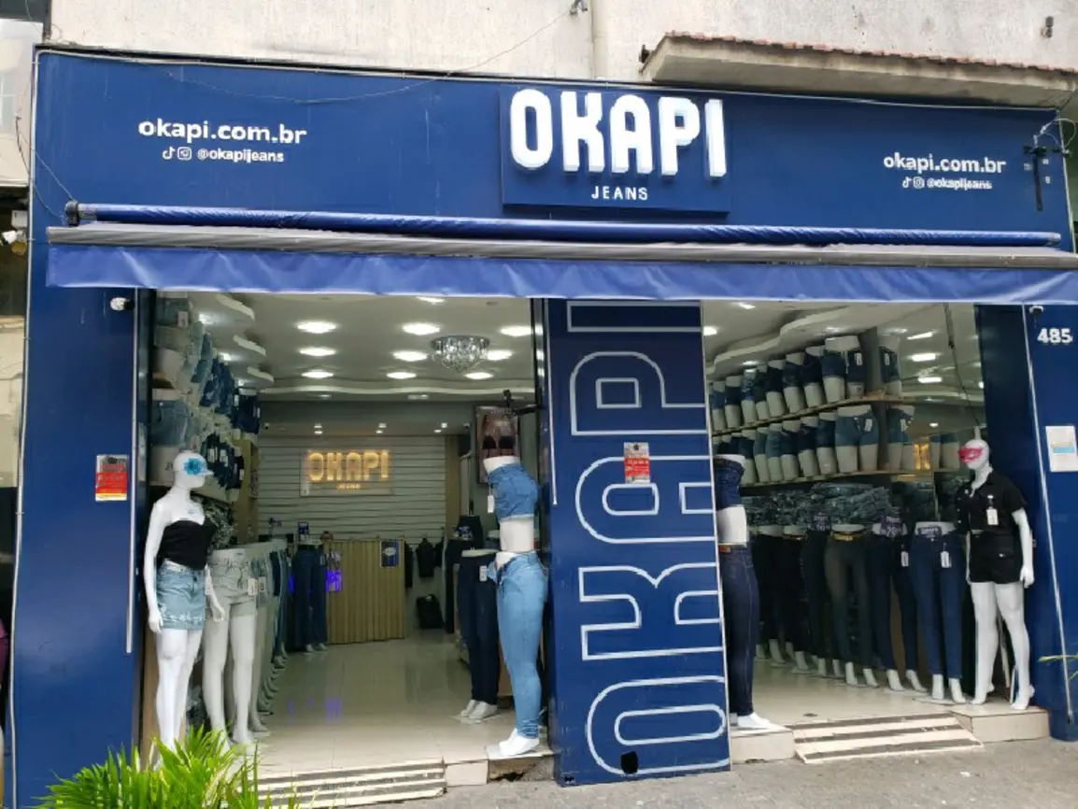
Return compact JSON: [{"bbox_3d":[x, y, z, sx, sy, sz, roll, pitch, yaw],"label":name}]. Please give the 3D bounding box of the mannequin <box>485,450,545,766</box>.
[{"bbox_3d":[-0.153,1.130,4.720,0.320,1.680,0.330,3,-9,-32],"label":"mannequin"}]

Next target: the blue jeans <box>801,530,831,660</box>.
[{"bbox_3d":[2.177,1.499,6.450,0.330,1.000,0.240,-2,-8,-1],"label":"blue jeans"}]

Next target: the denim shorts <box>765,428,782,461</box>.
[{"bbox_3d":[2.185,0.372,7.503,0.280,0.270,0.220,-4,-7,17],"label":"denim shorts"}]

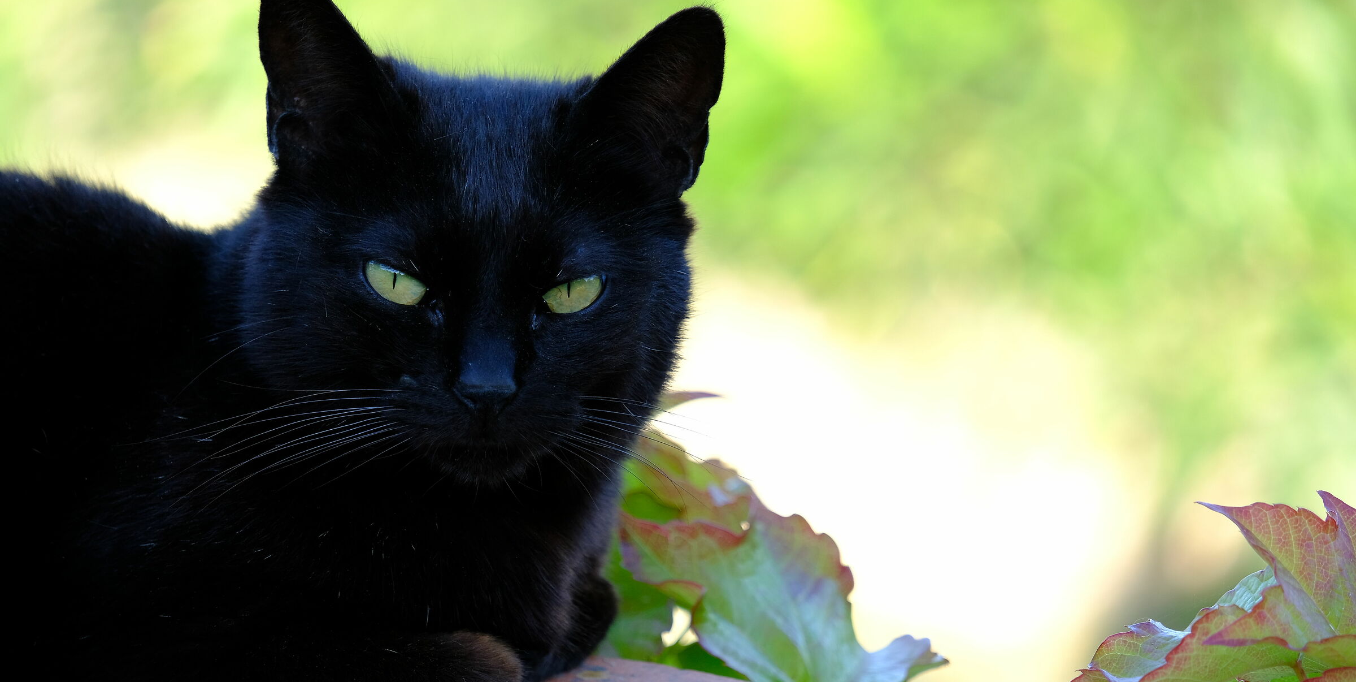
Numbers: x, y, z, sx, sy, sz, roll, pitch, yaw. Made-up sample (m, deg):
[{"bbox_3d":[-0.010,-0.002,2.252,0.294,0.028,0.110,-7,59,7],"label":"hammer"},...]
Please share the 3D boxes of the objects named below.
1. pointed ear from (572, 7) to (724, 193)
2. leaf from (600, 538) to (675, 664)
[{"bbox_3d":[-0.007,-0.056,2.600,0.035,0.042,0.026,20,9,-18],"label":"pointed ear"},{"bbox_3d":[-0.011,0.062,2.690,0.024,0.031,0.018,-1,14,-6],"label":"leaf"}]

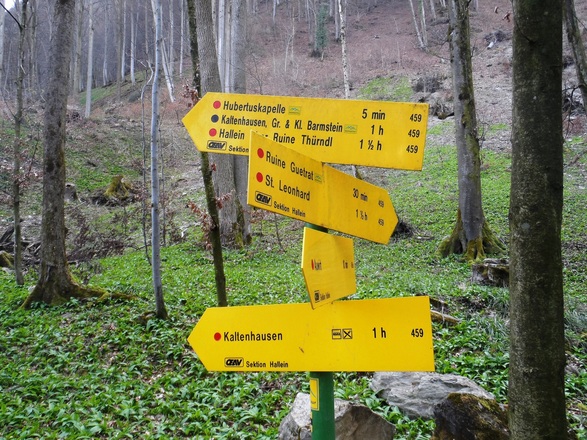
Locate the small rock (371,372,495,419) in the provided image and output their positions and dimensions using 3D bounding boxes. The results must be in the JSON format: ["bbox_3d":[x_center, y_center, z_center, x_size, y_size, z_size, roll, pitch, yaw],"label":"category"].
[{"bbox_3d":[1.115,1.407,4.350,0.930,0.310,0.580,0,-2,9],"label":"small rock"}]

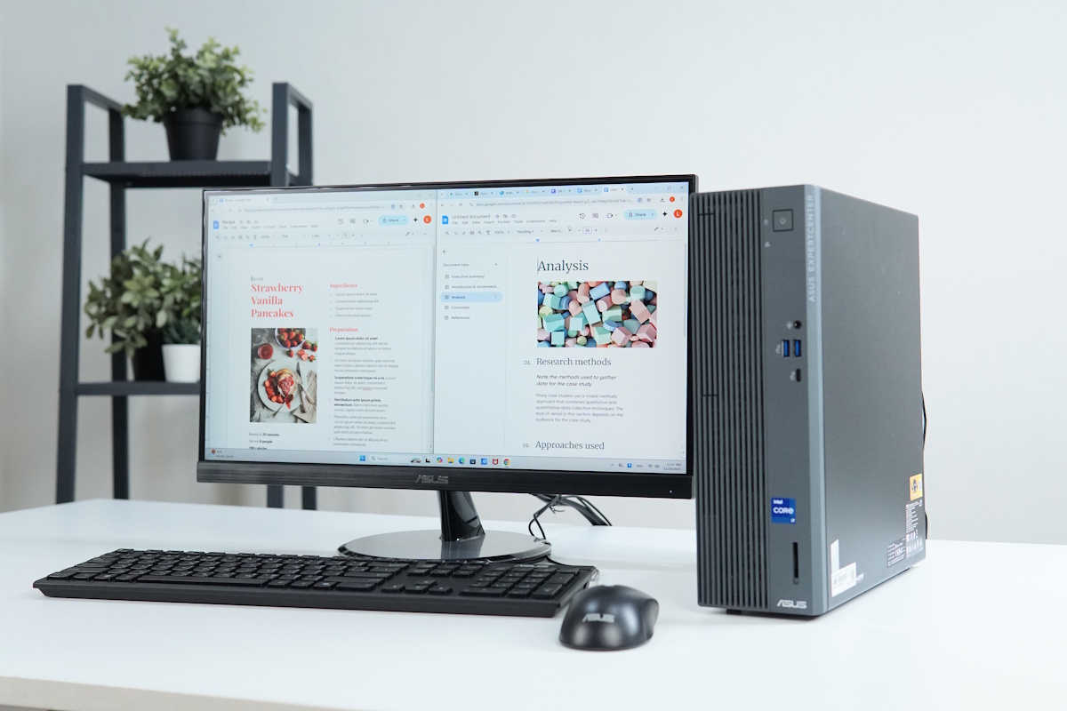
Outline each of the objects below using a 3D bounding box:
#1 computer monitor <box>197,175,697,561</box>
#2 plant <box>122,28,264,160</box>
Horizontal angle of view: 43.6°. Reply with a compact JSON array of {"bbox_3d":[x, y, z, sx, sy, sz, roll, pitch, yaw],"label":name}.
[{"bbox_3d":[-0.089,0.013,1.287,0.493,0.360,0.205,-1,0,12],"label":"computer monitor"},{"bbox_3d":[-0.571,-0.431,2.235,0.240,0.240,0.225,-1,0,0],"label":"plant"}]

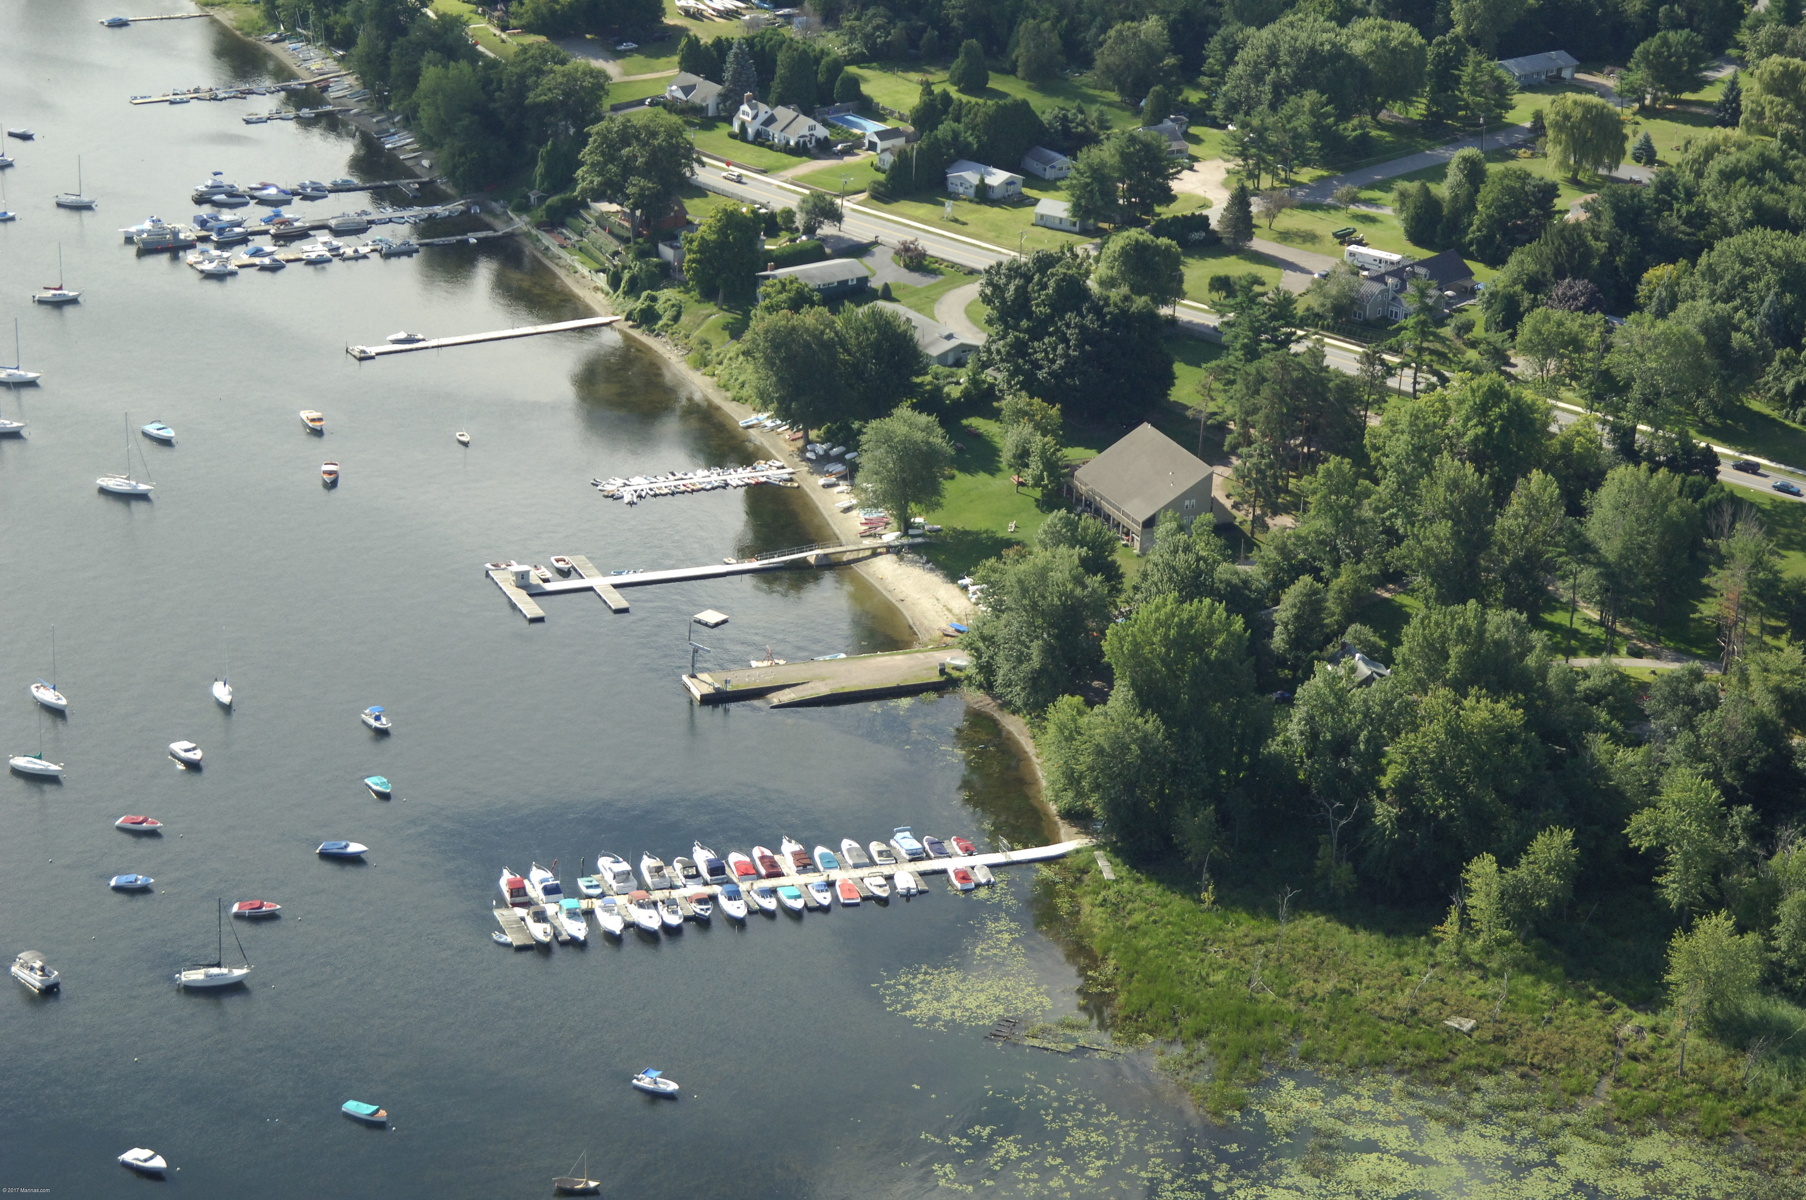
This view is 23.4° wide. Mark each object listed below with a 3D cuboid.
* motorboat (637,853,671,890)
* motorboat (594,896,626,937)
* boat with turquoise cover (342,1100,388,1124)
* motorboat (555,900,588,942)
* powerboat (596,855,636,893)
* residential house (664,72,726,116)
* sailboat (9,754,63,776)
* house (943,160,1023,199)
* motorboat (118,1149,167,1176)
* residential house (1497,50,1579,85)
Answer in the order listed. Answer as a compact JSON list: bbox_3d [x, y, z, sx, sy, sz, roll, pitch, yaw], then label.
[{"bbox_3d":[-34.780,37.920,608.650,2.530,2.500,7.620,-6,23,-19],"label":"motorboat"},{"bbox_3d":[-37.106,40.246,552.363,2.660,2.070,7.390,-5,23,-18],"label":"motorboat"},{"bbox_3d":[-66.740,63.720,542.210,5.500,1.350,2.100,9,23,17],"label":"boat with turquoise cover"},{"bbox_3d":[-41.478,40.293,551.293,2.760,2.460,7.880,-5,23,-17],"label":"motorboat"},{"bbox_3d":[-37.162,35.064,564.410,2.960,2.660,8.670,-5,23,-18],"label":"powerboat"},{"bbox_3d":[-40.530,-102.150,879.260,9.800,5.200,15.600,-15,27,-36],"label":"residential house"},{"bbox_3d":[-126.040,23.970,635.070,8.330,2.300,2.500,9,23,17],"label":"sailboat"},{"bbox_3d":[14.560,-79.900,829.170,14.010,4.110,10.480,19,27,37],"label":"house"},{"bbox_3d":[-85.539,63.200,491.535,5.910,1.480,2.270,12,24,22],"label":"motorboat"},{"bbox_3d":[142.710,-121.160,990.200,19.670,4.640,10.780,-14,27,-35],"label":"residential house"}]

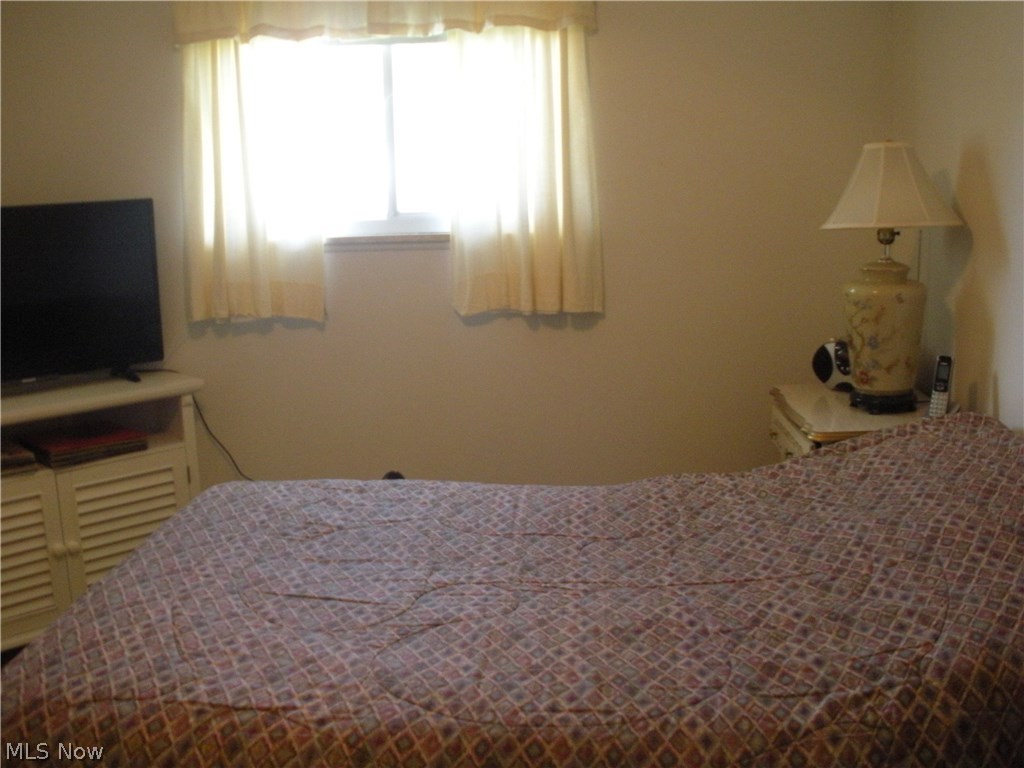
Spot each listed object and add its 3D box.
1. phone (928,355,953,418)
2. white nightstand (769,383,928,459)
[{"bbox_3d":[1.128,0.008,2.800,0.048,0.167,0.032,6,-5,35],"label":"phone"},{"bbox_3d":[1.010,0.383,3.046,0.450,0.650,0.576,-1,11,5],"label":"white nightstand"}]

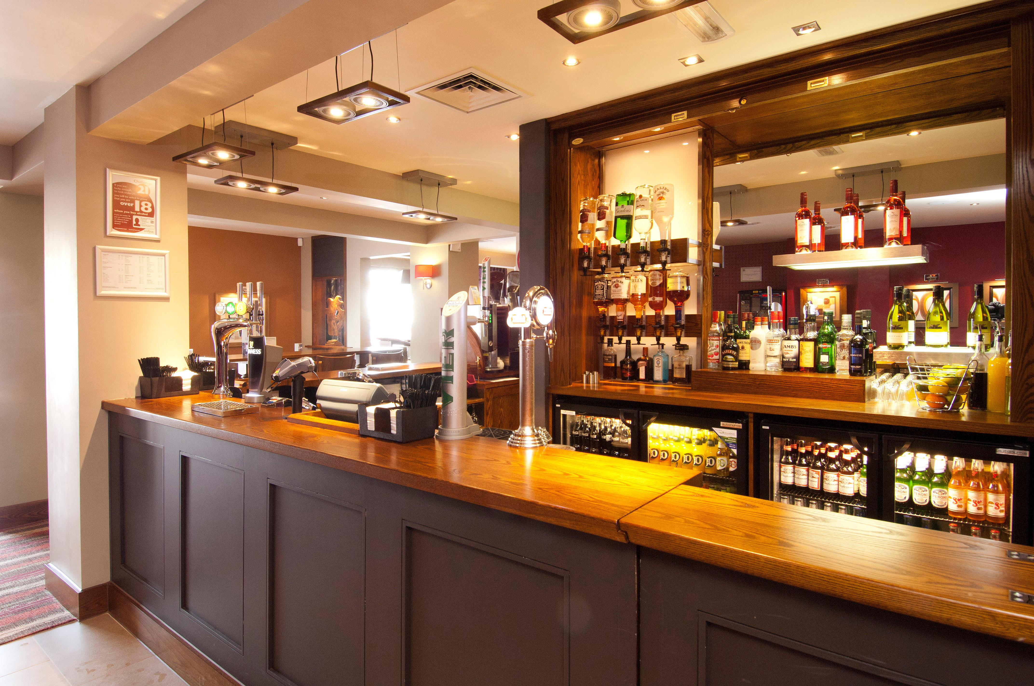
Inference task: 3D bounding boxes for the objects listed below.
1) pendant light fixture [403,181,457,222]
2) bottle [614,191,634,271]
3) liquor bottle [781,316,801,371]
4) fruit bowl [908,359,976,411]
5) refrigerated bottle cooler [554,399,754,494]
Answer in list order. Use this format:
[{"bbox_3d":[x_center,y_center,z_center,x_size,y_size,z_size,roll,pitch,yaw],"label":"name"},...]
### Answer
[{"bbox_3d":[-0.724,-1.197,4.575,0.190,0.310,0.420,1,3,39],"label":"pendant light fixture"},{"bbox_3d":[0.642,-0.671,3.270,0.103,0.480,0.083,4,3,39],"label":"bottle"},{"bbox_3d":[1.421,0.006,2.816,0.082,0.280,0.074,1,2,33],"label":"liquor bottle"},{"bbox_3d":[1.772,0.172,2.280,0.213,0.205,0.213,1,3,39],"label":"fruit bowl"},{"bbox_3d":[0.790,0.787,2.970,1.000,0.890,0.520,1,2,37],"label":"refrigerated bottle cooler"}]

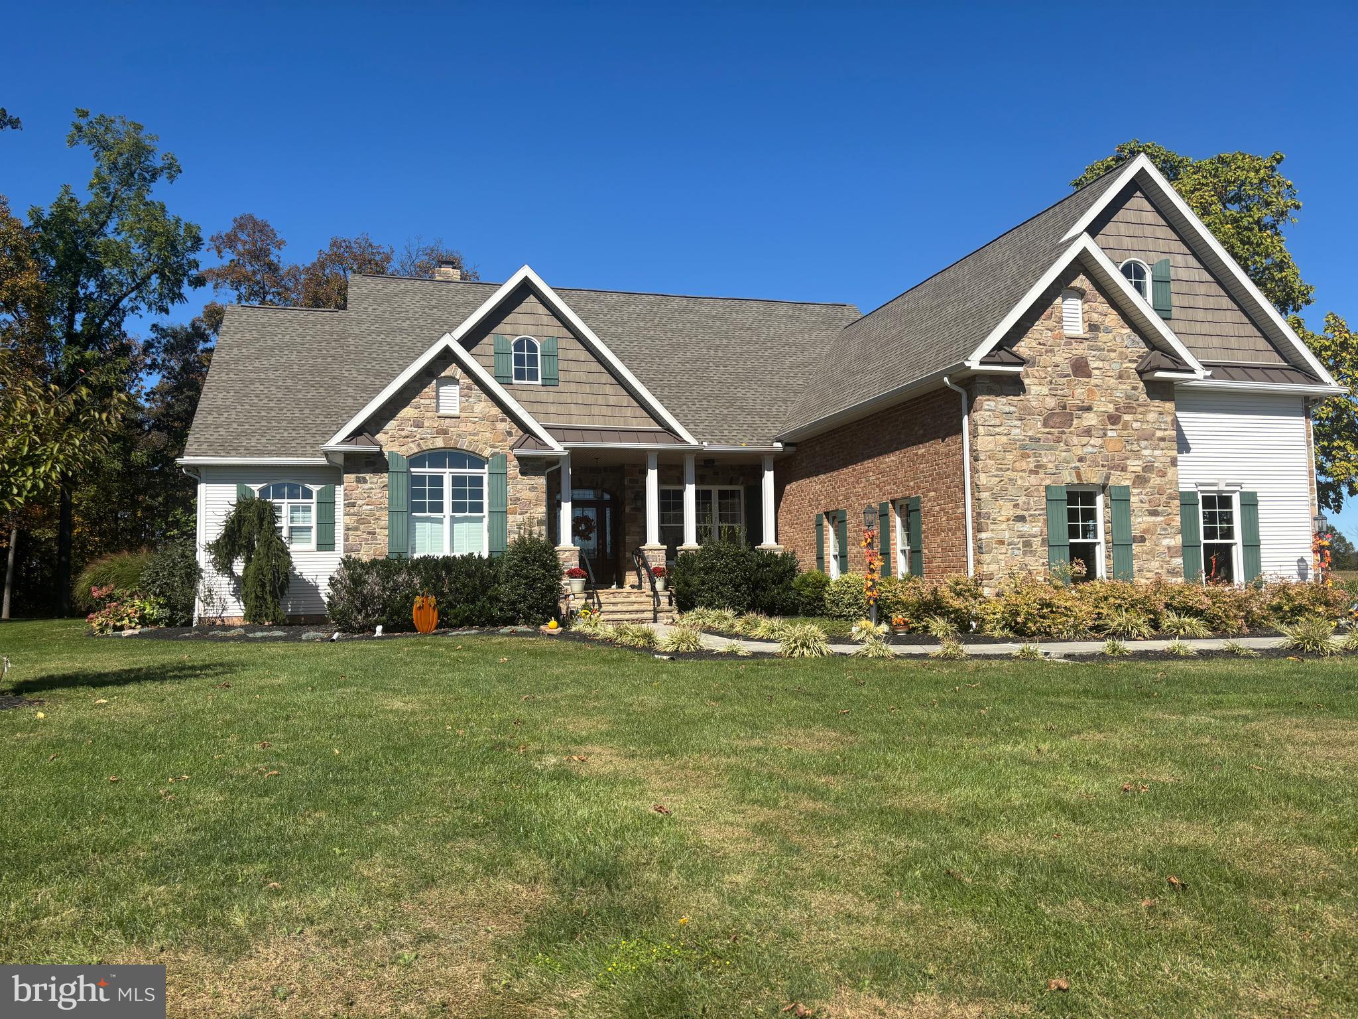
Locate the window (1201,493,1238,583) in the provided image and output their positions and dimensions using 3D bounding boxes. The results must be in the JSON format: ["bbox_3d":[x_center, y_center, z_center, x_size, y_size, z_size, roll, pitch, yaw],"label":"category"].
[{"bbox_3d":[9.381,0.567,17.608,0.770,1.730,0.120,0,-4,-15],"label":"window"}]

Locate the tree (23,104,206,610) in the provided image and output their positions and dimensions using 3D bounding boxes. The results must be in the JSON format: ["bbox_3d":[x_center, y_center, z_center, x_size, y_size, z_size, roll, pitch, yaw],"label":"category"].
[{"bbox_3d":[-19.203,-4.925,35.717,6.000,17.350,6.000,0,-4,-15],"label":"tree"}]

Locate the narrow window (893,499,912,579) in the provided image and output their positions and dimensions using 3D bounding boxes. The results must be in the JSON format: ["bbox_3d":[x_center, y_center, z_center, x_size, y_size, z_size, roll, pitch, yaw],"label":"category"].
[{"bbox_3d":[3.903,0.672,17.593,0.140,1.660,0.690,0,-4,-15],"label":"narrow window"}]

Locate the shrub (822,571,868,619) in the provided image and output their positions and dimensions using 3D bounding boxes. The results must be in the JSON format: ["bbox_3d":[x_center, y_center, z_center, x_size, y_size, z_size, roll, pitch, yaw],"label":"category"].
[{"bbox_3d":[2.870,1.510,17.679,0.720,0.780,0.800,0,-4,-15],"label":"shrub"}]

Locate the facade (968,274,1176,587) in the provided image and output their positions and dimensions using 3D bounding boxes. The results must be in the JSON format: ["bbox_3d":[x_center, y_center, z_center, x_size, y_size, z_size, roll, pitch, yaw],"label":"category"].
[{"bbox_3d":[6.171,-1.058,15.964,3.680,5.610,0.350,0,-4,-15],"label":"facade"}]

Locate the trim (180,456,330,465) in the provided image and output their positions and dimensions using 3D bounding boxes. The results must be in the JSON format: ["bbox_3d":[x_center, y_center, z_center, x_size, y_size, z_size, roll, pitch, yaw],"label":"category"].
[{"bbox_3d":[-8.908,-1.000,21.566,3.000,0.150,0.130,0,-4,-15],"label":"trim"}]

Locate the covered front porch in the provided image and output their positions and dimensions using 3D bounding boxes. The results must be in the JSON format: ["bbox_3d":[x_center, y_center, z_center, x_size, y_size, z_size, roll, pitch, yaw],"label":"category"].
[{"bbox_3d":[-0.434,0.257,22.793,5.350,3.850,2.873,0,-4,-15],"label":"covered front porch"}]

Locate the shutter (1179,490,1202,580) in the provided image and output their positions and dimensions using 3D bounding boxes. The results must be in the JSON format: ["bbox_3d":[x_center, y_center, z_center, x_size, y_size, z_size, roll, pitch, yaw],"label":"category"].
[{"bbox_3d":[8.745,0.538,17.449,0.390,1.770,0.050,0,-4,-15],"label":"shutter"}]

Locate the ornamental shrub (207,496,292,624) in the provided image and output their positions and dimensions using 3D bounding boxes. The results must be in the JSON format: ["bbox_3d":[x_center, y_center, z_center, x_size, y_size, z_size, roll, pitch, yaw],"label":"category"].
[{"bbox_3d":[-8.796,1.058,20.919,1.600,2.650,1.350,0,-4,-15],"label":"ornamental shrub"}]

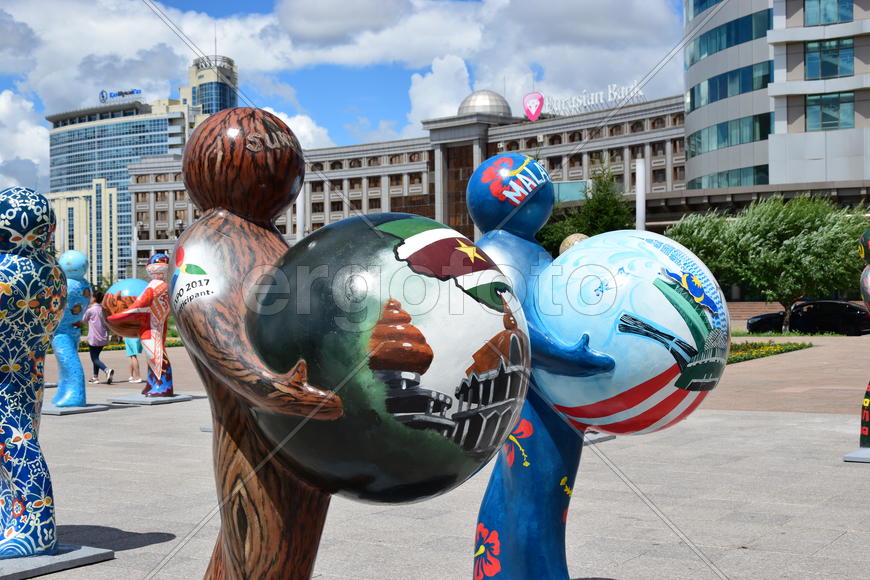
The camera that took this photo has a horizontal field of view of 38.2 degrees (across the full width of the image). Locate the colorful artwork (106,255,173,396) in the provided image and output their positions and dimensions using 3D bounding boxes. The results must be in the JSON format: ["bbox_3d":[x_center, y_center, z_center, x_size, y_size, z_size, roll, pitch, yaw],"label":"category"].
[{"bbox_3d":[-4.470,0.533,19.111,1.150,2.150,0.920,0,0,27],"label":"colorful artwork"}]

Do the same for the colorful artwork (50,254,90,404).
[{"bbox_3d":[-5.267,0.534,17.399,1.150,2.150,0.920,0,0,24],"label":"colorful artwork"}]

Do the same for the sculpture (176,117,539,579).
[{"bbox_3d":[-0.258,0.483,4.006,1.180,2.170,0.950,-1,0,20],"label":"sculpture"}]

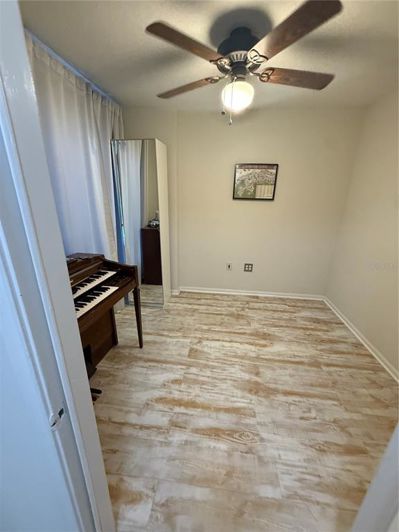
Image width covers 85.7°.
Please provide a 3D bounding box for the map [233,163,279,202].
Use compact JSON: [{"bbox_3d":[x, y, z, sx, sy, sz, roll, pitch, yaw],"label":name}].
[{"bbox_3d":[0.725,-1.083,2.795,0.535,0.434,0.025,3,18,6],"label":"map"}]

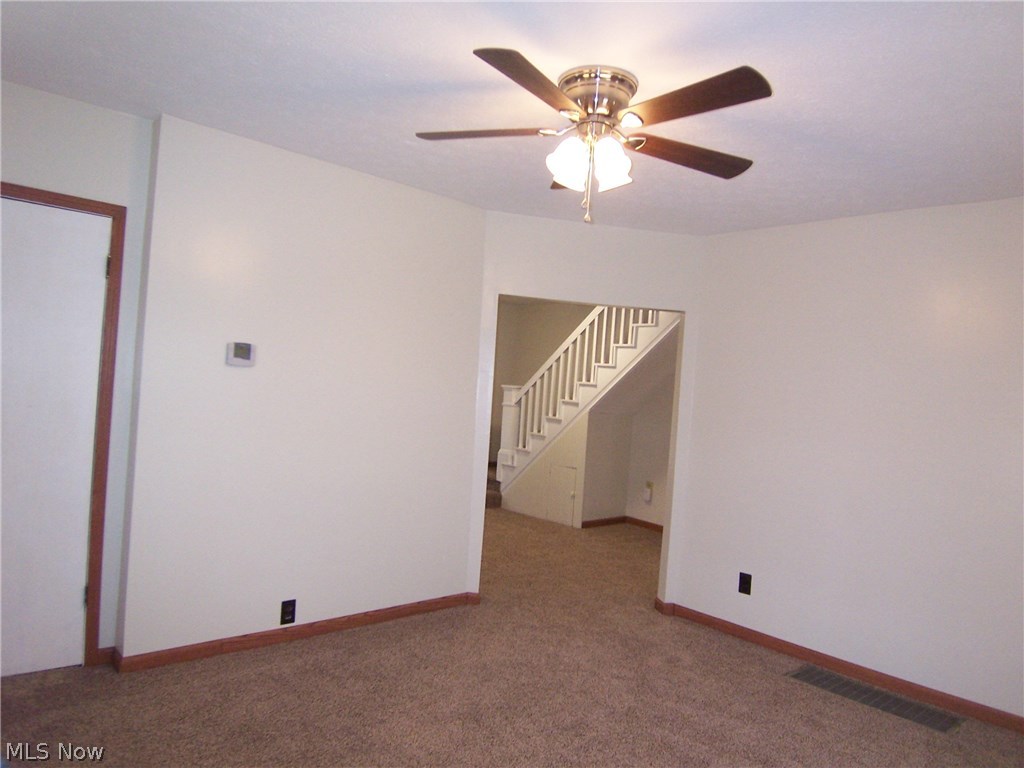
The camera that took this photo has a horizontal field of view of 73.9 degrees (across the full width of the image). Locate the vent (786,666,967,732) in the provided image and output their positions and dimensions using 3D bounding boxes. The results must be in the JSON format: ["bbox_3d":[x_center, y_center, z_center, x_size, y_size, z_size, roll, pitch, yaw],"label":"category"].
[{"bbox_3d":[1.736,1.496,3.275,0.244,0.015,0.701,4,0,-44],"label":"vent"}]

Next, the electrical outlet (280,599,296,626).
[{"bbox_3d":[-1.134,1.163,3.460,0.071,0.115,0.010,4,0,-41],"label":"electrical outlet"}]

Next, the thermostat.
[{"bbox_3d":[-1.287,-0.137,3.236,0.130,0.103,0.028,4,0,-41],"label":"thermostat"}]

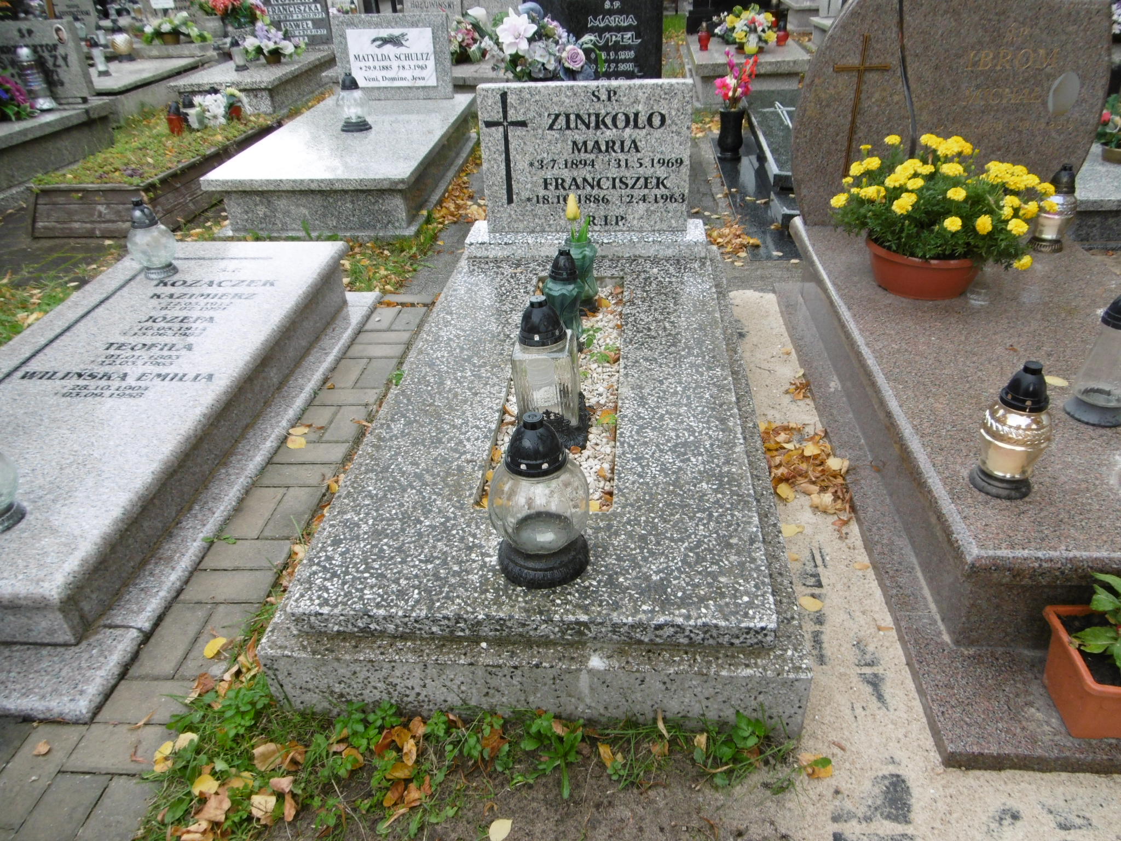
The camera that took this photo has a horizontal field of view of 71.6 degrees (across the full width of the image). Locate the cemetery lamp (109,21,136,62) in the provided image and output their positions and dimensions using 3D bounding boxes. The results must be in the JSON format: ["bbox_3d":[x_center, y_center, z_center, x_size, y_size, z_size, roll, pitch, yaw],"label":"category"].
[{"bbox_3d":[-4.009,-3.479,7.116,0.200,0.312,0.200,1,33,5],"label":"cemetery lamp"}]

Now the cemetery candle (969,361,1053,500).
[{"bbox_3d":[0.773,0.011,1.316,0.116,0.238,0.116,0,33,6],"label":"cemetery candle"}]

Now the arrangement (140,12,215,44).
[{"bbox_3d":[-3.559,-3.651,7.222,0.600,0.261,0.360,1,33,5],"label":"arrangement"}]

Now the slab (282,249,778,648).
[{"bbox_3d":[0.017,-0.107,1.990,0.815,0.055,1.670,0,33,6],"label":"slab"}]

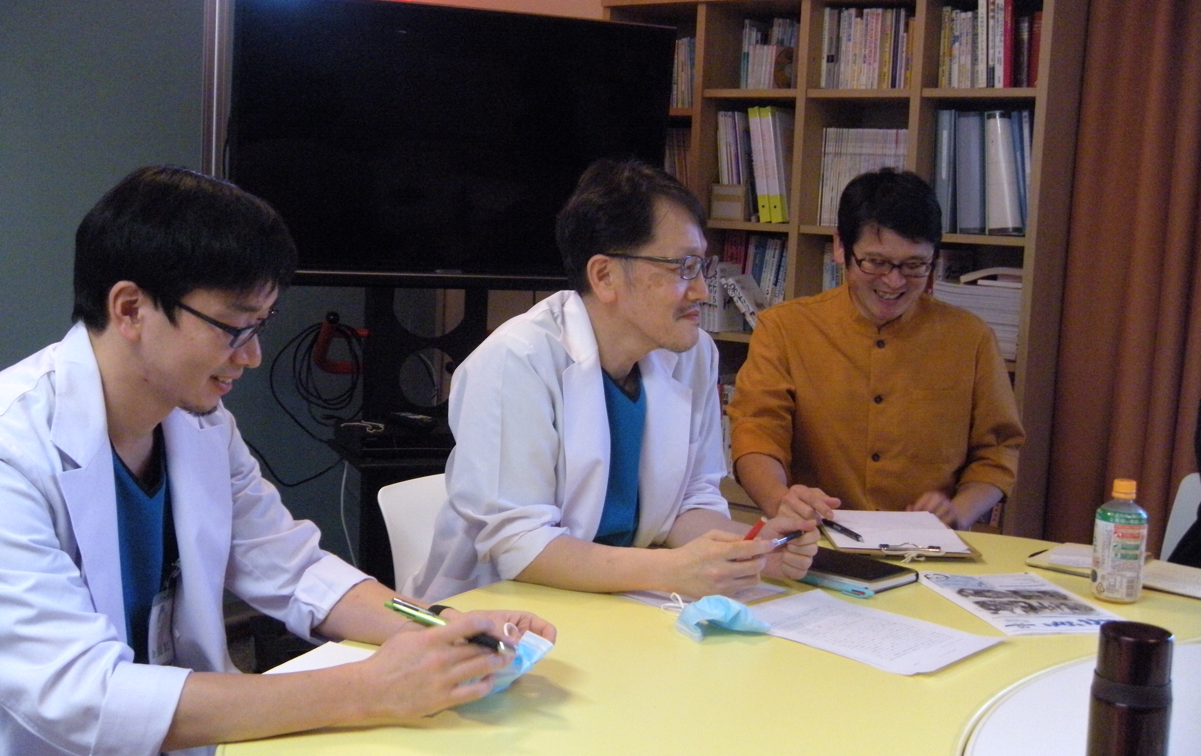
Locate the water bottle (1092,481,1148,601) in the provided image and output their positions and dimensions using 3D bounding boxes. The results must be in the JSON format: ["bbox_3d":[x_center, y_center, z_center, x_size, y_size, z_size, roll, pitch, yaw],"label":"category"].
[{"bbox_3d":[0.730,0.228,2.133,0.070,0.164,0.070,3,7,0],"label":"water bottle"}]

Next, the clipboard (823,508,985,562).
[{"bbox_3d":[0.471,0.243,2.466,0.230,0.022,0.320,3,7,0],"label":"clipboard"}]

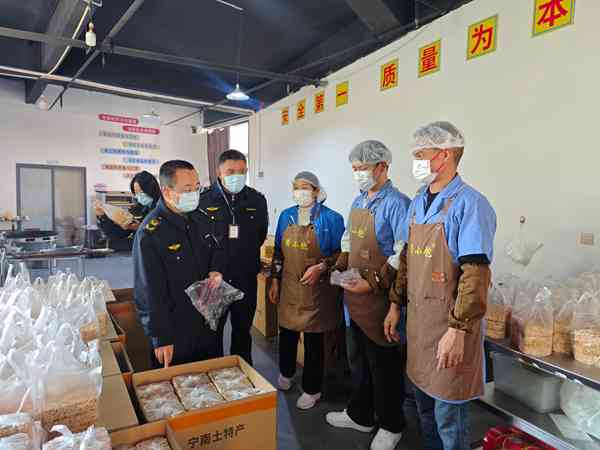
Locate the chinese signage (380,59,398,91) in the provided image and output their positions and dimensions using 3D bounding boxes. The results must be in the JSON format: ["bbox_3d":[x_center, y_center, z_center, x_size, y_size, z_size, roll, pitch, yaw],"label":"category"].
[{"bbox_3d":[0.966,-1.610,4.297,0.020,0.290,0.300,1,6,-24],"label":"chinese signage"}]

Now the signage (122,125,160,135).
[{"bbox_3d":[-3.478,-2.082,8.766,0.779,0.125,0.030,-1,4,-28],"label":"signage"}]

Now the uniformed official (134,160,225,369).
[{"bbox_3d":[-0.590,0.485,1.950,0.360,1.600,0.470,7,6,34],"label":"uniformed official"}]

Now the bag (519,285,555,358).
[{"bbox_3d":[1.206,0.506,2.042,0.110,0.300,0.125,-1,4,-28],"label":"bag"}]

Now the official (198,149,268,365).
[{"bbox_3d":[-0.400,0.405,2.400,0.480,1.700,0.310,2,5,-14],"label":"official"}]

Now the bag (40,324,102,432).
[{"bbox_3d":[-0.737,0.485,1.293,0.165,0.280,0.140,-1,4,-28],"label":"bag"}]

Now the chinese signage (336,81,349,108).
[{"bbox_3d":[0.557,-1.706,5.225,0.020,0.290,0.300,1,6,-24],"label":"chinese signage"}]

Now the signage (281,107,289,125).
[{"bbox_3d":[-0.263,-1.903,7.013,0.020,0.293,0.289,-1,4,-28],"label":"signage"}]

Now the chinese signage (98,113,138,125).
[{"bbox_3d":[-3.887,-2.266,8.538,0.779,0.125,0.030,-1,4,-28],"label":"chinese signage"}]

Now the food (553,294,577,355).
[{"bbox_3d":[1.264,0.477,1.920,0.130,0.270,0.120,1,6,-24],"label":"food"}]

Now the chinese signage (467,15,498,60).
[{"bbox_3d":[1.586,-1.629,3.481,0.020,0.293,0.289,-1,4,-28],"label":"chinese signage"}]

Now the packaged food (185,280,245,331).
[{"bbox_3d":[-0.412,0.380,1.920,0.280,0.250,0.130,2,5,-14],"label":"packaged food"}]

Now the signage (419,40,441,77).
[{"bbox_3d":[1.301,-1.671,4.025,0.020,0.293,0.289,-1,4,-28],"label":"signage"}]

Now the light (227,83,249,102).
[{"bbox_3d":[-0.609,-1.301,3.900,0.225,0.160,0.225,1,6,-24],"label":"light"}]

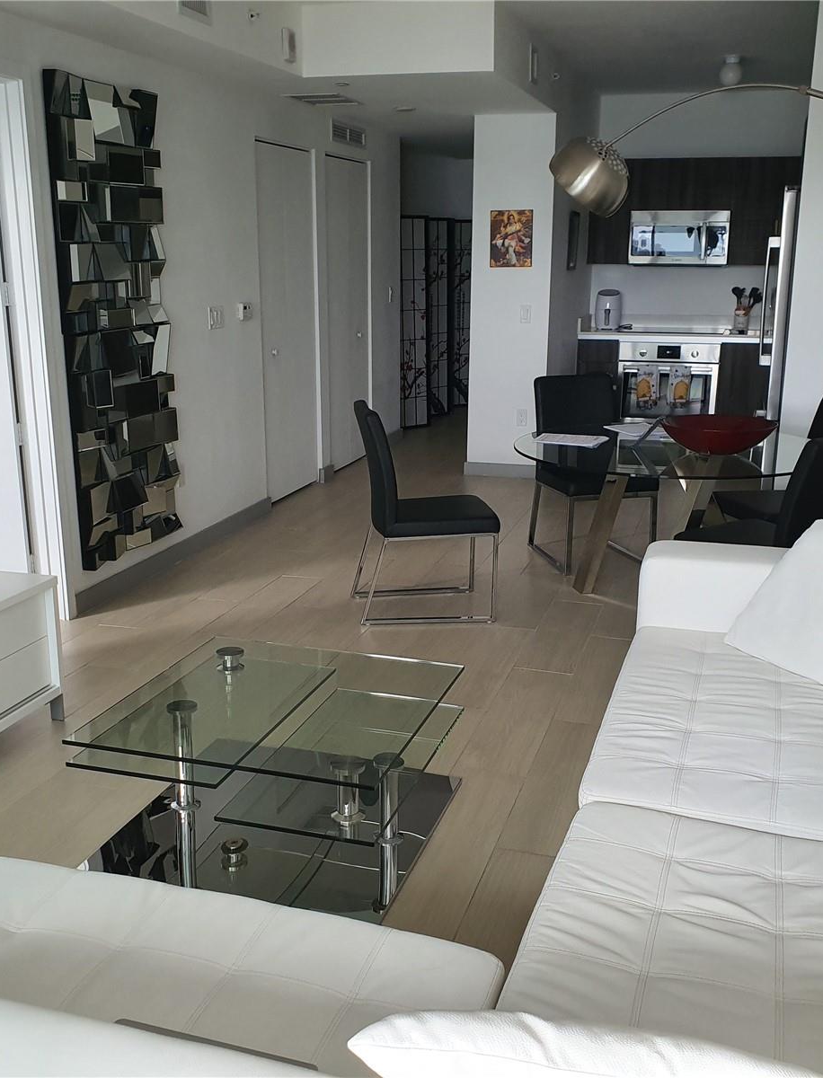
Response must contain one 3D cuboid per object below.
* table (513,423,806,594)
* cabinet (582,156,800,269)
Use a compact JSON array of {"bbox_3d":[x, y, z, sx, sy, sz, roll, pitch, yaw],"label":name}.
[{"bbox_3d":[1.118,-0.045,4.815,1.330,0.750,1.330,5,16,16],"label":"table"},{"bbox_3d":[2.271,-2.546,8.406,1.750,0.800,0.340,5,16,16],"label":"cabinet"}]

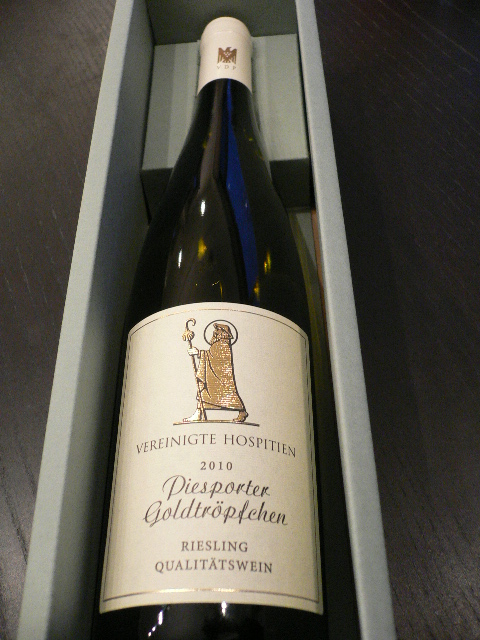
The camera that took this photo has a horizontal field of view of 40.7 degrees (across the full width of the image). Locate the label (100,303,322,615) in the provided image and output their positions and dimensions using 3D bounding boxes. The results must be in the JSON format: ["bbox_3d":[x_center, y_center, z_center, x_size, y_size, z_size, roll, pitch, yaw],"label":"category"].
[{"bbox_3d":[-0.008,0.042,0.213,0.069,0.022,0.099,2,59,-3],"label":"label"}]

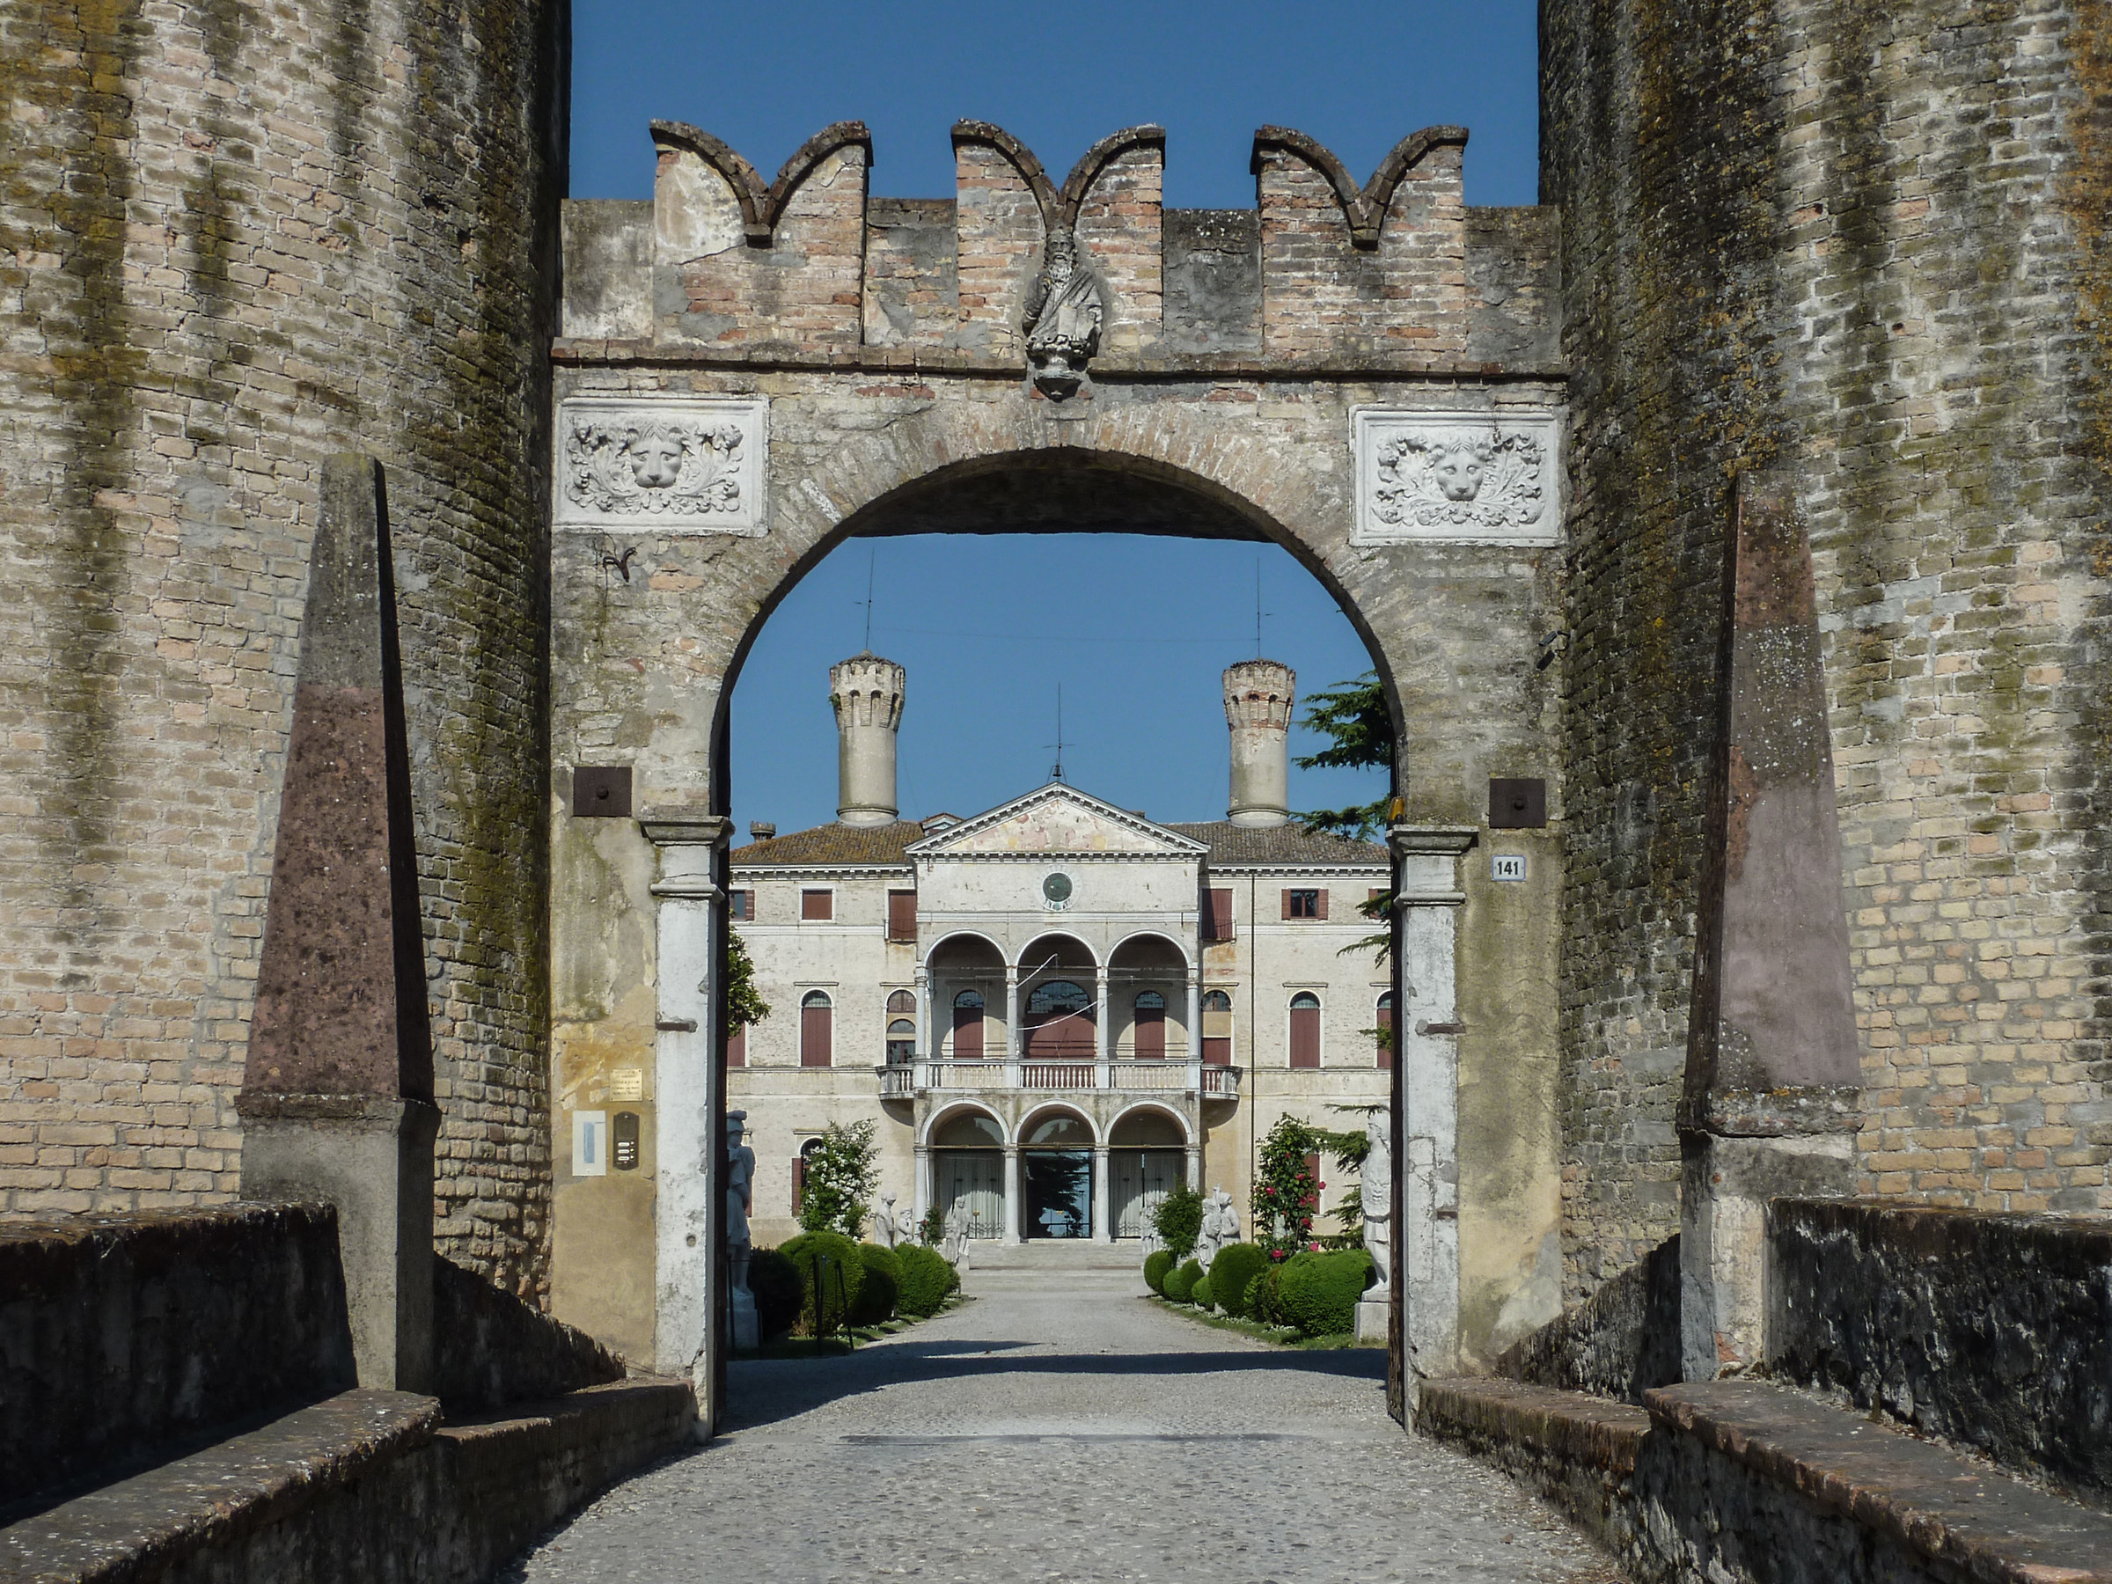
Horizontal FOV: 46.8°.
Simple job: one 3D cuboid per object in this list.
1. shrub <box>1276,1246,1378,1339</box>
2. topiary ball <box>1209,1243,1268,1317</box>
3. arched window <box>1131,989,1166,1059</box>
[{"bbox_3d":[3.327,6.176,30.100,1.262,1.099,1.300,0,-9,0],"label":"shrub"},{"bbox_3d":[2.923,7.878,39.300,0.983,1.222,1.000,0,-9,0],"label":"topiary ball"},{"bbox_3d":[3.228,8.141,84.500,1.150,2.500,0.250,0,-6,0],"label":"arched window"}]

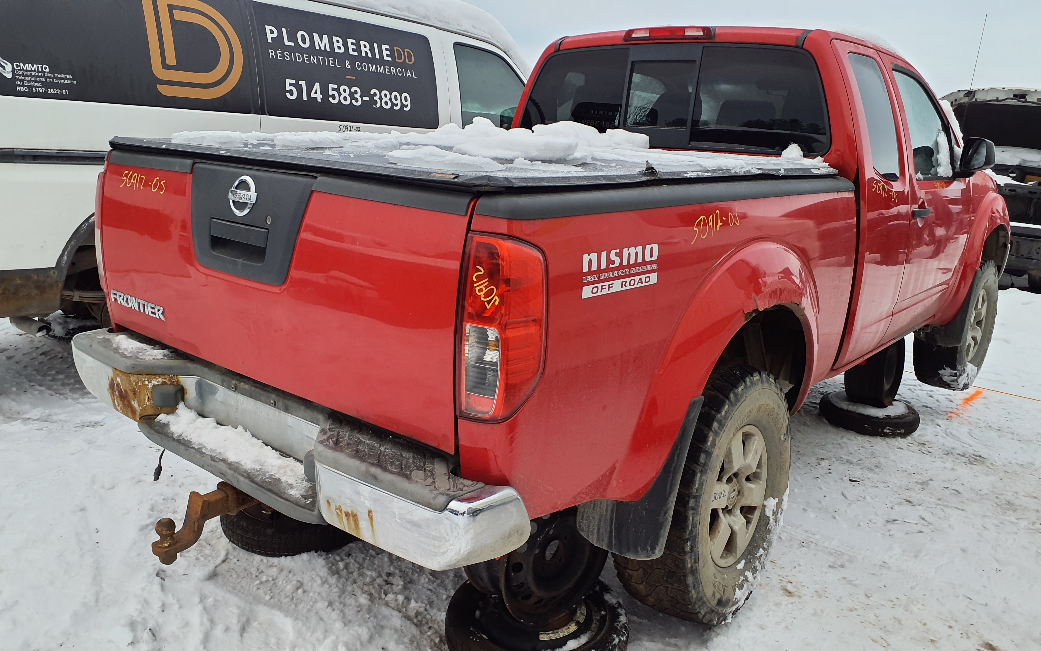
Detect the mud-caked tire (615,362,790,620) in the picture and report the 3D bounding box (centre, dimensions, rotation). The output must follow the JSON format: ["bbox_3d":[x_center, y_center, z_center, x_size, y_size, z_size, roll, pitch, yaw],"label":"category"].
[{"bbox_3d":[0.594,0.512,2.423,0.265,0.790,0.790,8,14,39],"label":"mud-caked tire"}]

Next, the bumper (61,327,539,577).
[{"bbox_3d":[-0.697,0.266,2.007,1.770,0.250,0.240,14,18,38],"label":"bumper"}]

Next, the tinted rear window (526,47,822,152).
[{"bbox_3d":[0.586,-0.963,3.234,1.440,0.420,0.060,14,12,38],"label":"tinted rear window"}]

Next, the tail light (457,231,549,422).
[{"bbox_3d":[-0.037,0.008,1.425,0.155,0.374,0.135,14,18,38],"label":"tail light"}]

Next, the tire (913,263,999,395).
[{"bbox_3d":[2.751,-0.021,4.814,0.265,0.790,0.790,13,17,42],"label":"tire"}]

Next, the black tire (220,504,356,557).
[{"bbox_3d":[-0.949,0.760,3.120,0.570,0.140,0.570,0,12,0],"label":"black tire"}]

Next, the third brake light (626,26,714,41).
[{"bbox_3d":[0.622,-1.220,3.198,0.420,0.066,0.065,14,18,38],"label":"third brake light"}]

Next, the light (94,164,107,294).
[{"bbox_3d":[-1.281,-0.301,2.419,0.155,0.374,0.135,14,18,38],"label":"light"}]

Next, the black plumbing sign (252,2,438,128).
[{"bbox_3d":[-0.965,-1.461,4.407,0.050,0.580,1.190,-1,7,42],"label":"black plumbing sign"}]

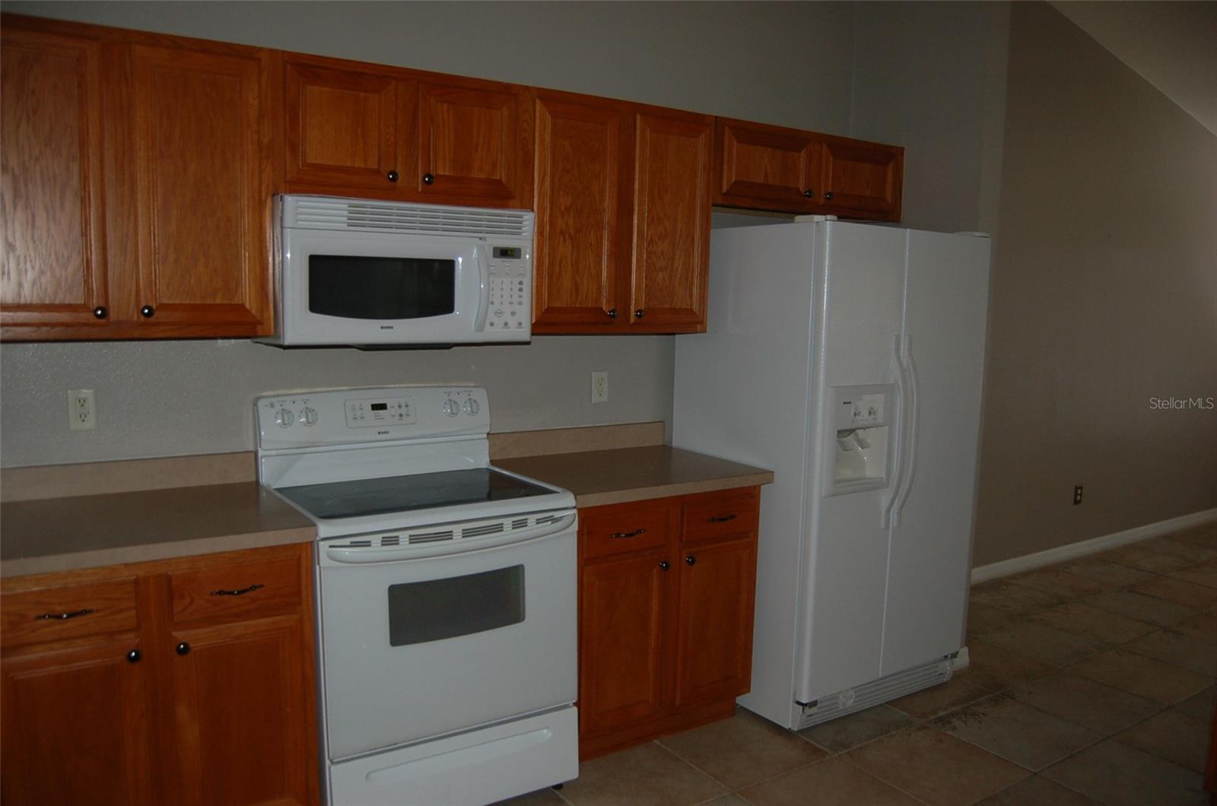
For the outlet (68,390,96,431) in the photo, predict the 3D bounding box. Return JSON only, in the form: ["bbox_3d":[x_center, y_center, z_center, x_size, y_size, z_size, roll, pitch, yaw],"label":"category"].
[{"bbox_3d":[-1.471,0.020,2.545,0.070,0.115,0.010,-3,8,-32],"label":"outlet"}]

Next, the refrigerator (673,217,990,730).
[{"bbox_3d":[0.854,0.216,3.564,0.868,1.766,0.825,-3,8,-32],"label":"refrigerator"}]

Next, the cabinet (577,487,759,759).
[{"bbox_3d":[0.041,0.692,3.224,0.734,0.868,0.636,-3,8,-32],"label":"cabinet"}]

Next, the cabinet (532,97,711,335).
[{"bbox_3d":[-0.018,-0.634,3.196,0.737,0.773,0.324,-3,8,-32],"label":"cabinet"}]

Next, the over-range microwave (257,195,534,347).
[{"bbox_3d":[-0.650,-0.383,2.764,0.750,0.404,0.431,-3,8,-32],"label":"over-range microwave"}]

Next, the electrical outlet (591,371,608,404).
[{"bbox_3d":[-0.028,-0.059,3.453,0.070,0.115,0.010,-3,8,-32],"label":"electrical outlet"}]

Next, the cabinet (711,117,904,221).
[{"bbox_3d":[0.725,-0.903,3.632,1.008,0.311,0.324,-3,8,-32],"label":"cabinet"}]

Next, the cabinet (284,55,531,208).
[{"bbox_3d":[-0.654,-0.787,2.771,0.776,0.395,0.324,-3,8,-32],"label":"cabinet"}]

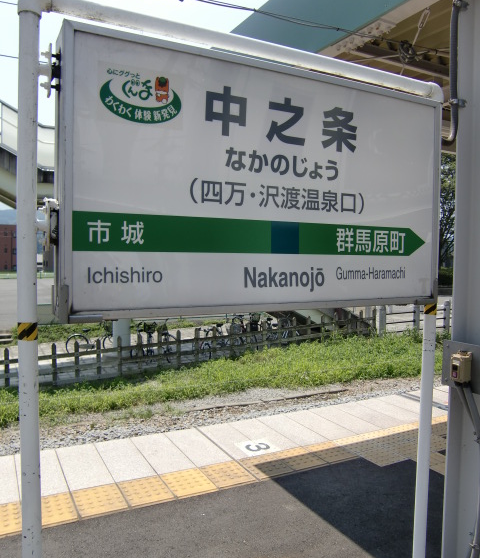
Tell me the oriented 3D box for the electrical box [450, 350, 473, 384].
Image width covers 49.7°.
[{"bbox_3d":[0.981,0.393,2.290,0.076,0.112,0.052,-1,4,-28],"label":"electrical box"}]

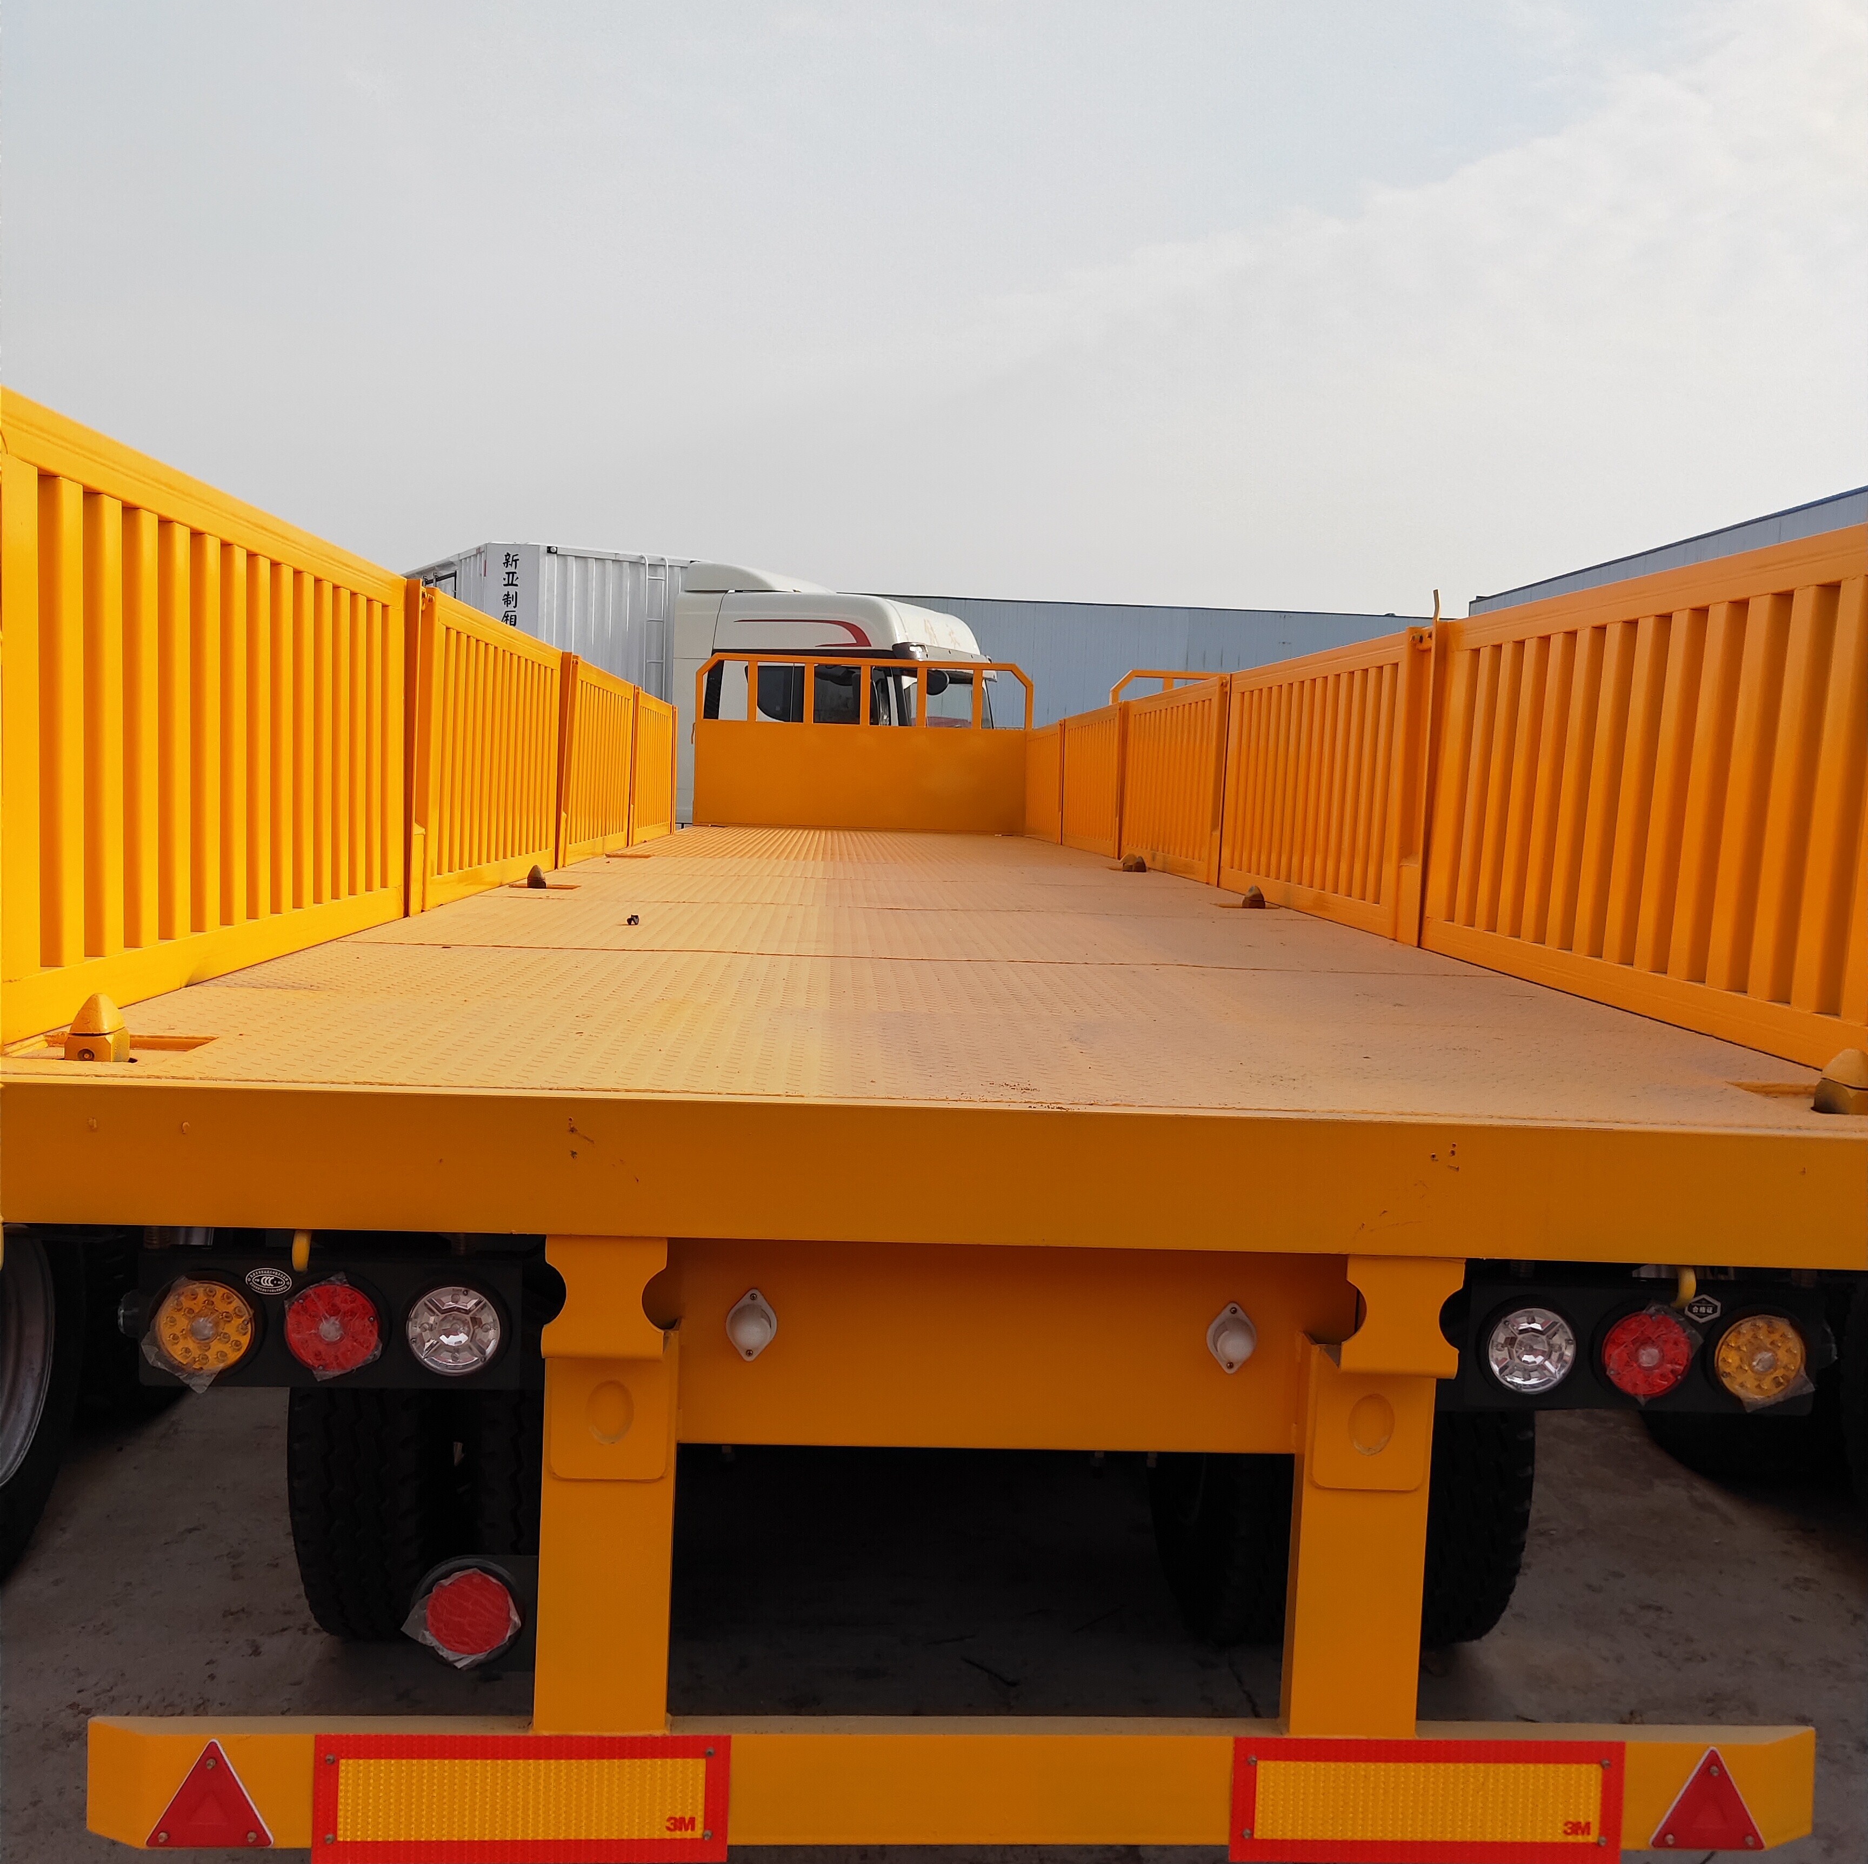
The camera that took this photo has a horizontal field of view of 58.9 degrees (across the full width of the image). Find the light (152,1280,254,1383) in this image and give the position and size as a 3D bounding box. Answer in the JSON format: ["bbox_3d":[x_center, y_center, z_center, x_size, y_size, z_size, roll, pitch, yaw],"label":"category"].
[{"bbox_3d":[-0.935,0.508,2.120,0.128,0.128,0.050,2,6,-4],"label":"light"}]

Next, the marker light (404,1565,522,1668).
[{"bbox_3d":[-0.609,0.891,2.158,0.140,0.140,0.050,2,6,-4],"label":"marker light"}]

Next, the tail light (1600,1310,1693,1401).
[{"bbox_3d":[0.967,0.574,2.245,0.123,0.123,0.050,2,6,-4],"label":"tail light"}]

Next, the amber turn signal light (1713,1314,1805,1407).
[{"bbox_3d":[1.124,0.585,2.255,0.125,0.125,0.050,2,6,-4],"label":"amber turn signal light"}]

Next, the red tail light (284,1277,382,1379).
[{"bbox_3d":[-0.774,0.511,2.131,0.125,0.125,0.050,2,6,-4],"label":"red tail light"}]

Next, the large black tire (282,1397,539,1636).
[{"bbox_3d":[-0.935,0.941,3.519,0.560,1.020,1.000,2,6,-4],"label":"large black tire"}]

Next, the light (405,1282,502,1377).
[{"bbox_3d":[-0.619,0.515,2.141,0.122,0.122,0.050,2,6,-4],"label":"light"}]

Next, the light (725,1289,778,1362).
[{"bbox_3d":[-0.241,0.521,2.193,0.070,0.095,0.040,2,6,-4],"label":"light"}]

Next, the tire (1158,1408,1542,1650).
[{"bbox_3d":[0.825,1.006,3.636,0.600,1.020,1.000,2,6,-4],"label":"tire"}]

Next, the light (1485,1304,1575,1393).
[{"bbox_3d":[0.808,0.565,2.234,0.122,0.122,0.050,2,6,-4],"label":"light"}]

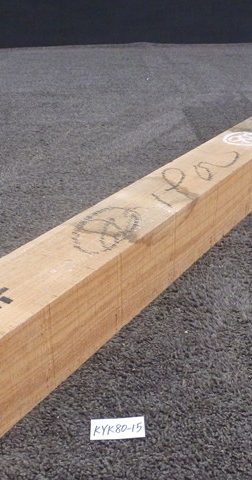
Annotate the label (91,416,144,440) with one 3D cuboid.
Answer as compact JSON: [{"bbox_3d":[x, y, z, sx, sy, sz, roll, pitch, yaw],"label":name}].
[{"bbox_3d":[-0.009,0.205,0.585,0.059,0.002,0.029,-3,27,-2],"label":"label"}]

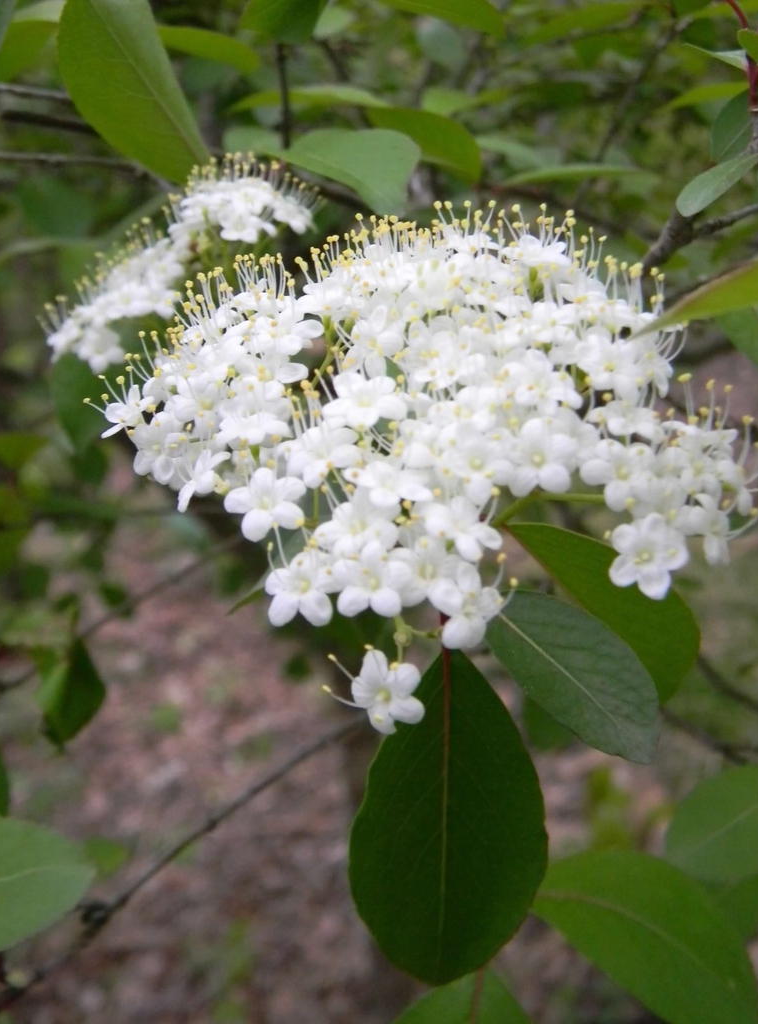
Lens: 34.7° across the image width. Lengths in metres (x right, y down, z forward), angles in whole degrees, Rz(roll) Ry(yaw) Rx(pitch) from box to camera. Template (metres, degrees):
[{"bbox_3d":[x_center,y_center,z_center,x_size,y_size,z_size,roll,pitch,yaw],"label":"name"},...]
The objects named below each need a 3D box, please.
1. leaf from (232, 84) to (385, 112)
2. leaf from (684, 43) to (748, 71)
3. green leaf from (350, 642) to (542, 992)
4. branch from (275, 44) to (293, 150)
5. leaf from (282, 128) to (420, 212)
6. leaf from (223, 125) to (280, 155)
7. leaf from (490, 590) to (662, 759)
[{"bbox_3d":[-0.022,-0.130,0.380,0.049,0.009,0.022,0,20,0],"label":"leaf"},{"bbox_3d":[0.081,-0.109,0.290,0.017,0.007,0.010,0,20,0],"label":"leaf"},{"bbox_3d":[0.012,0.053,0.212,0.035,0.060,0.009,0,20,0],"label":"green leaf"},{"bbox_3d":[-0.029,-0.127,0.370,0.004,0.034,0.004,0,20,0],"label":"branch"},{"bbox_3d":[-0.007,-0.084,0.300,0.036,0.017,0.026,0,20,0],"label":"leaf"},{"bbox_3d":[-0.039,-0.116,0.380,0.024,0.009,0.018,0,20,0],"label":"leaf"},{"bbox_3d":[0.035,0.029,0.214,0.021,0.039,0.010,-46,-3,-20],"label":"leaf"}]

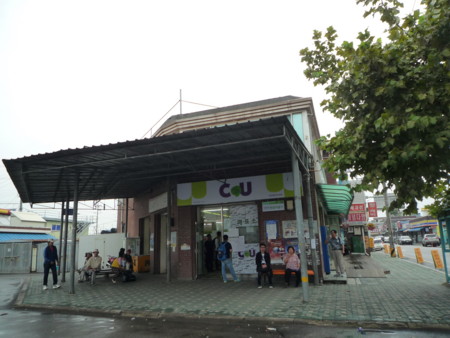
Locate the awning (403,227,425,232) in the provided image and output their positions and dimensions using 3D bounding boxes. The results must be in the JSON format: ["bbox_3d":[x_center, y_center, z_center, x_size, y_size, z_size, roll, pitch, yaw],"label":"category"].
[{"bbox_3d":[28.982,9.333,50.000,1.500,0.900,8.000,-7,-13,22],"label":"awning"}]

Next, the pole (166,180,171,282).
[{"bbox_3d":[-2.157,2.351,12.664,0.100,3.904,0.100,-7,-13,22],"label":"pole"}]

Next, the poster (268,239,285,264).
[{"bbox_3d":[1.832,2.896,11.362,0.550,0.790,0.020,-7,-13,22],"label":"poster"}]

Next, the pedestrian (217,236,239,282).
[{"bbox_3d":[0.158,3.293,12.068,0.580,1.680,0.500,-7,-13,23],"label":"pedestrian"}]

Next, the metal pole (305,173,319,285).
[{"bbox_3d":[2.800,1.854,10.513,0.130,3.600,0.130,-6,-12,19],"label":"metal pole"}]

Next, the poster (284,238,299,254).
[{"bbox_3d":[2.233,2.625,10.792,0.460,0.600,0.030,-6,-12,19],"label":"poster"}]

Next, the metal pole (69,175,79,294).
[{"bbox_3d":[-4.908,2.054,10.615,0.140,3.819,0.140,-7,-13,18],"label":"metal pole"}]

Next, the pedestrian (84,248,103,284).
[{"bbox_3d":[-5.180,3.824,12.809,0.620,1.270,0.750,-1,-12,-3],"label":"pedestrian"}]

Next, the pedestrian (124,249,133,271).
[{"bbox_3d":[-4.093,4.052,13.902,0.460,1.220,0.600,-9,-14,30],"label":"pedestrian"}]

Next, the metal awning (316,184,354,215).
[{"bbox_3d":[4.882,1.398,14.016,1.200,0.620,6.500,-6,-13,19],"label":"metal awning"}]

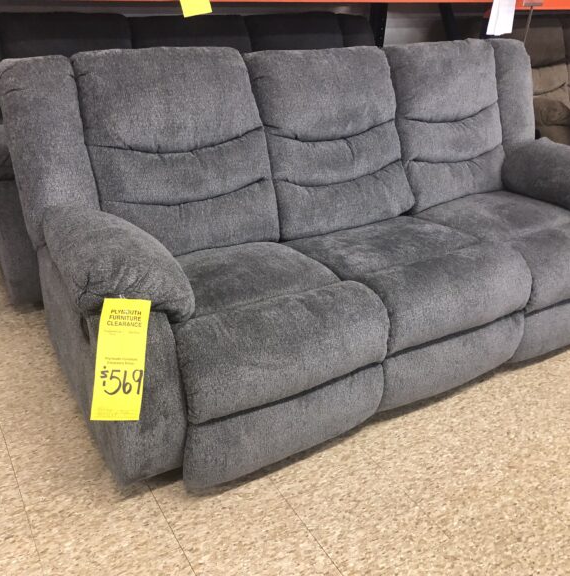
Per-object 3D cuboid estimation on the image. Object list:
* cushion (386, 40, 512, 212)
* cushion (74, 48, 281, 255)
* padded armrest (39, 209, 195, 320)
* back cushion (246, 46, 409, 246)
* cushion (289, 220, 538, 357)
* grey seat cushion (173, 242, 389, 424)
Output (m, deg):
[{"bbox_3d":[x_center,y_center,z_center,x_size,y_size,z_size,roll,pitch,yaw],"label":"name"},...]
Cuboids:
[{"bbox_3d":[0.699,-0.716,2.691,0.625,0.660,0.230,-14,13,-28],"label":"cushion"},{"bbox_3d":[-0.368,-0.456,2.104,0.625,0.660,0.230,-14,13,-28],"label":"cushion"},{"bbox_3d":[-0.476,-0.067,1.693,0.280,0.190,0.505,-14,33,-28],"label":"padded armrest"},{"bbox_3d":[0.166,-0.586,2.397,0.620,0.660,0.230,-14,13,-28],"label":"back cushion"},{"bbox_3d":[0.417,-0.066,2.171,0.620,0.210,0.655,-14,33,-28],"label":"cushion"},{"bbox_3d":[-0.116,0.064,1.877,0.625,0.210,0.655,-14,33,-28],"label":"grey seat cushion"}]

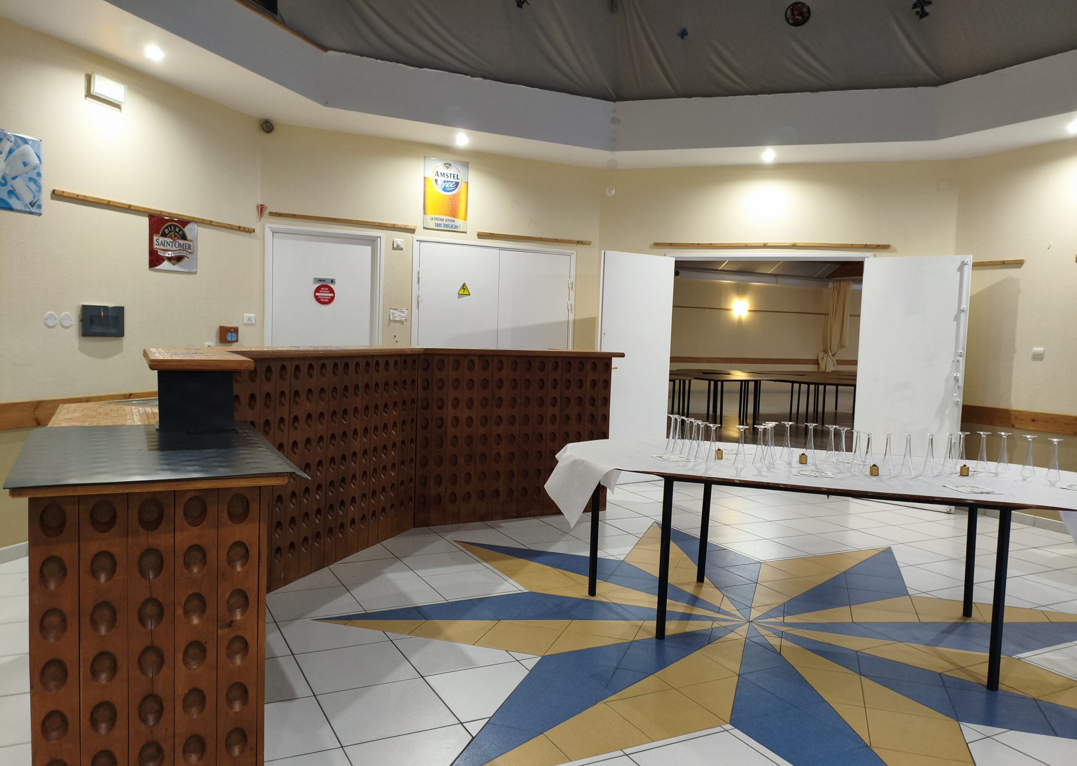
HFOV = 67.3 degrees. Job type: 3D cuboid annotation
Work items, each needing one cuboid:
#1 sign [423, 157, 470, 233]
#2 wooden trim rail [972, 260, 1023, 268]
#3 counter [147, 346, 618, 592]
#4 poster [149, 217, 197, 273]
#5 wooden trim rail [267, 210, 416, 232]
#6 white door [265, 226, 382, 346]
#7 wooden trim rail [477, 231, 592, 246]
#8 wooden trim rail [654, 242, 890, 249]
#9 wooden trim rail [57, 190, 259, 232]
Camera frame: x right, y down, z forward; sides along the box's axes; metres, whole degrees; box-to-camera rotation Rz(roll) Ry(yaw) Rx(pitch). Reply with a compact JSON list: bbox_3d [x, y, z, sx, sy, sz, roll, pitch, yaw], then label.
[{"bbox_3d":[-0.786,-1.601,6.899,0.393,0.604,0.015,0,4,-27],"label":"sign"},{"bbox_3d":[3.576,-0.944,6.381,0.022,0.028,0.509,0,4,-27],"label":"wooden trim rail"},{"bbox_3d":[-0.620,0.424,4.596,1.472,1.201,4.142,3,4,18],"label":"counter"},{"bbox_3d":[-2.425,-0.925,5.399,0.015,0.354,0.440,3,4,18],"label":"poster"},{"bbox_3d":[-1.550,-1.302,6.530,1.188,0.028,0.022,0,4,-27],"label":"wooden trim rail"},{"bbox_3d":[-1.743,-0.181,6.569,0.944,2.100,0.110,0,4,-27],"label":"white door"},{"bbox_3d":[-0.015,-1.302,7.310,1.156,0.028,0.022,0,4,-27],"label":"wooden trim rail"},{"bbox_3d":[2.016,-1.210,7.131,2.007,0.028,0.022,3,4,18],"label":"wooden trim rail"},{"bbox_3d":[-2.428,-1.112,5.350,0.022,0.028,1.746,3,4,18],"label":"wooden trim rail"}]

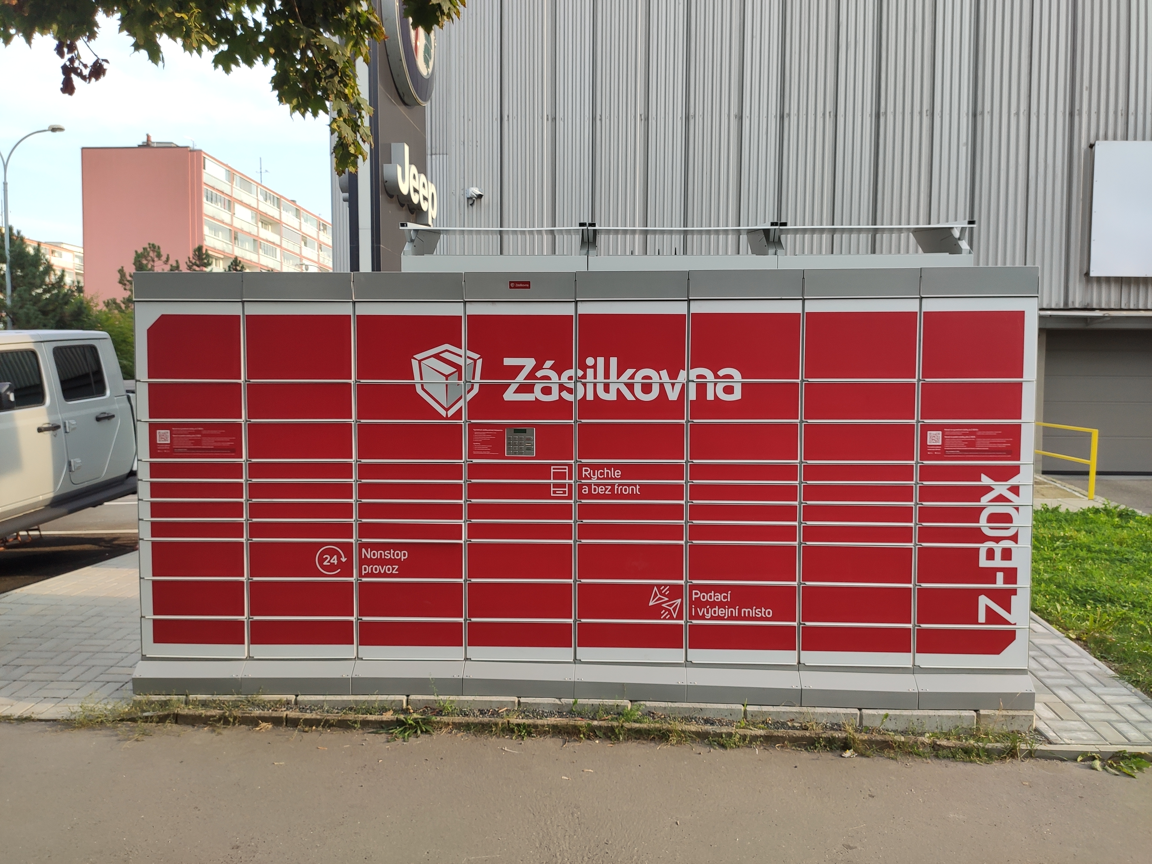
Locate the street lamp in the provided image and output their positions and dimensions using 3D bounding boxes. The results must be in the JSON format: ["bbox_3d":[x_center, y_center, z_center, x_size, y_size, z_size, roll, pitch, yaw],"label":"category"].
[{"bbox_3d":[-21.681,-5.875,33.070,4.000,11.500,0.350,-1,3,-22],"label":"street lamp"}]

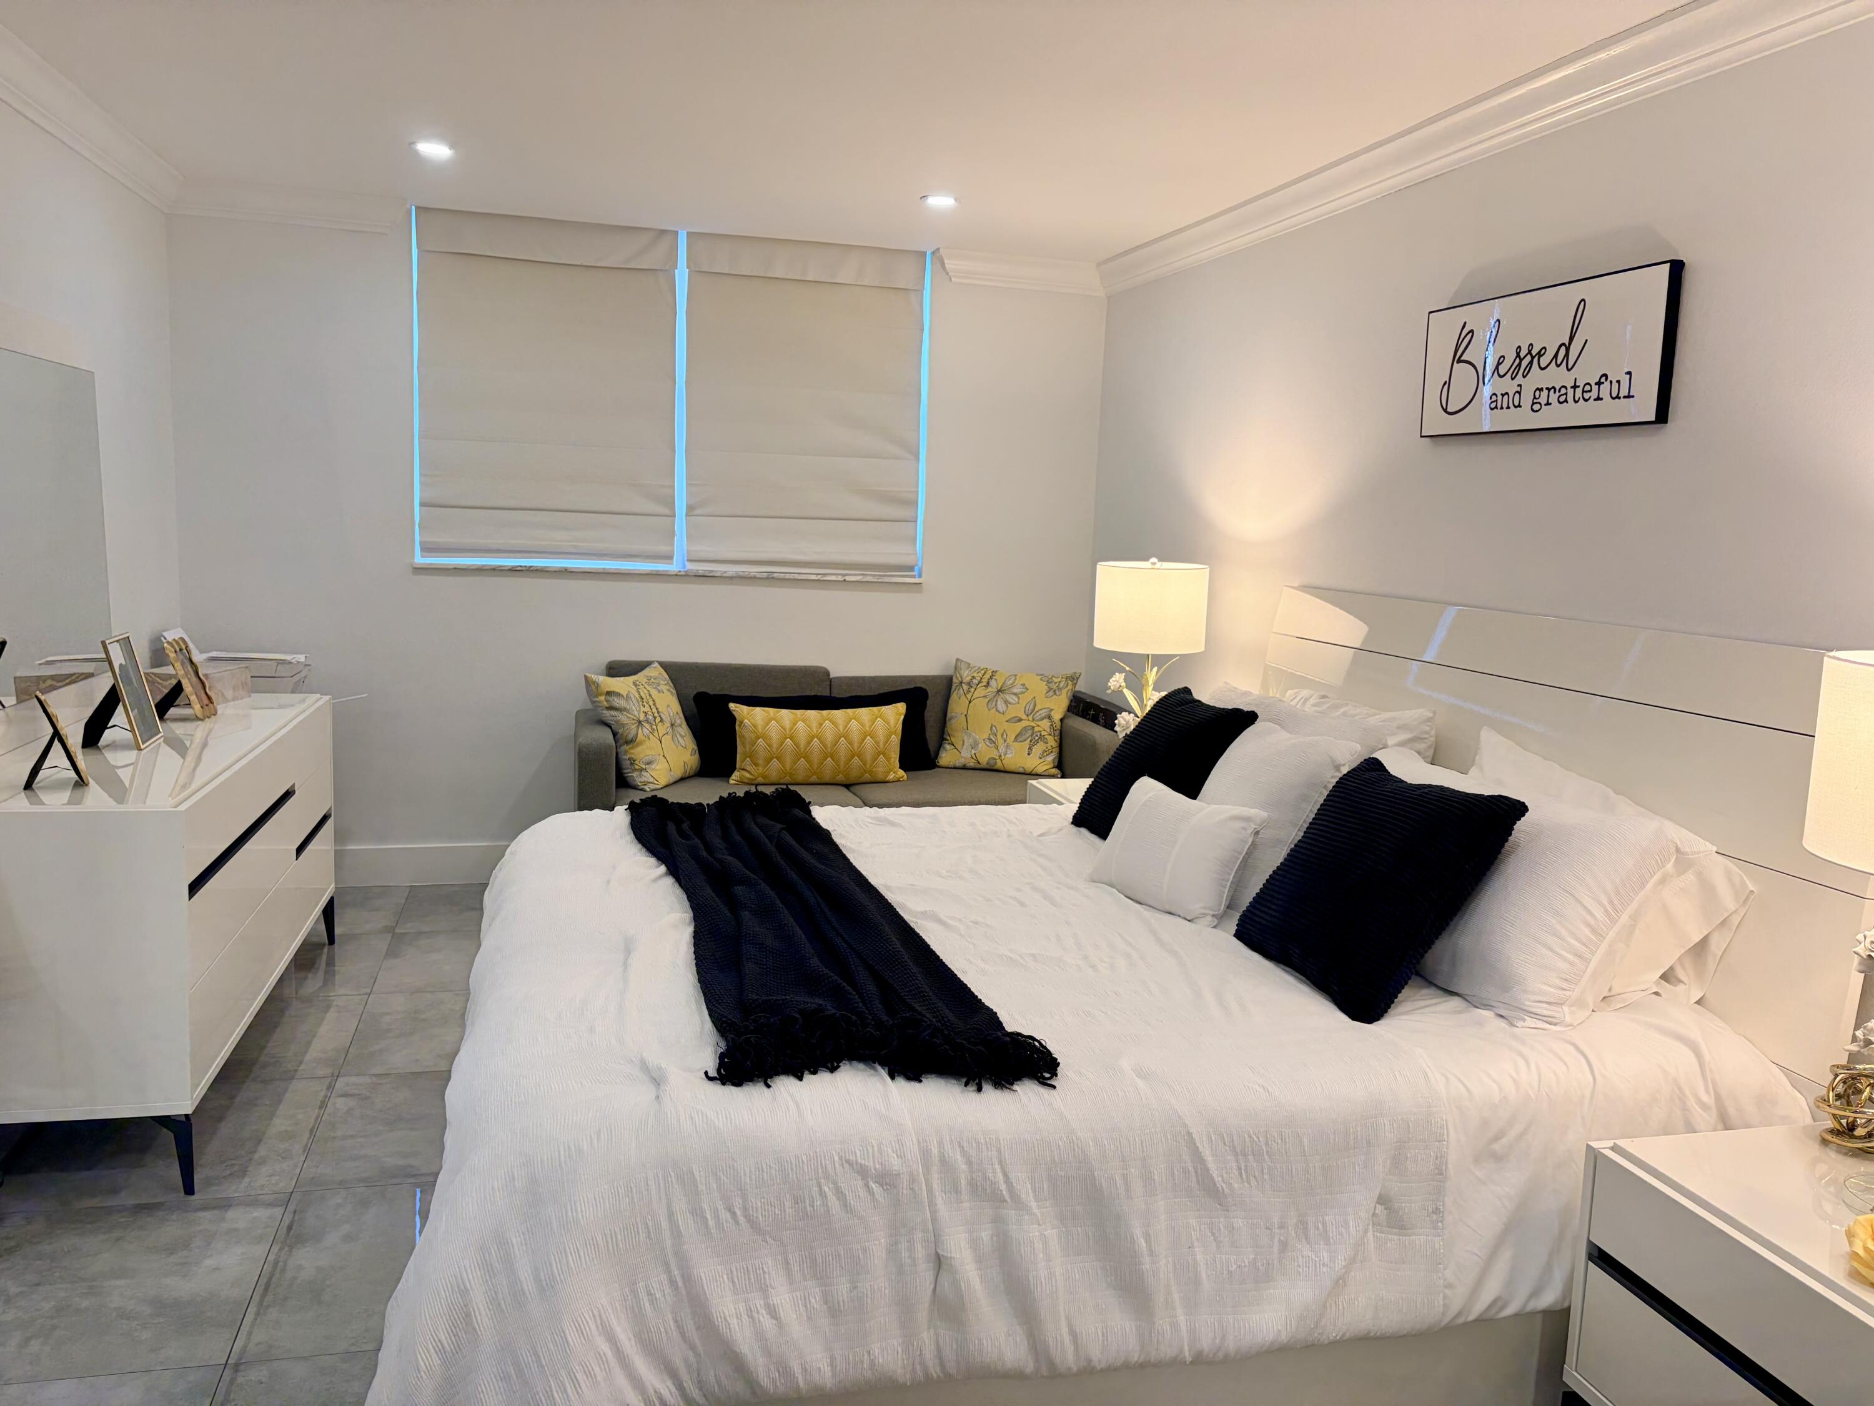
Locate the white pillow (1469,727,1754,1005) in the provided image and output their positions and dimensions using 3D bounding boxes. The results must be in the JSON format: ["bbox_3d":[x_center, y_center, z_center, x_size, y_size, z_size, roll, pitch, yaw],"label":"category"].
[{"bbox_3d":[1.169,0.305,2.644,0.180,0.420,0.740,21,2,-16],"label":"white pillow"}]

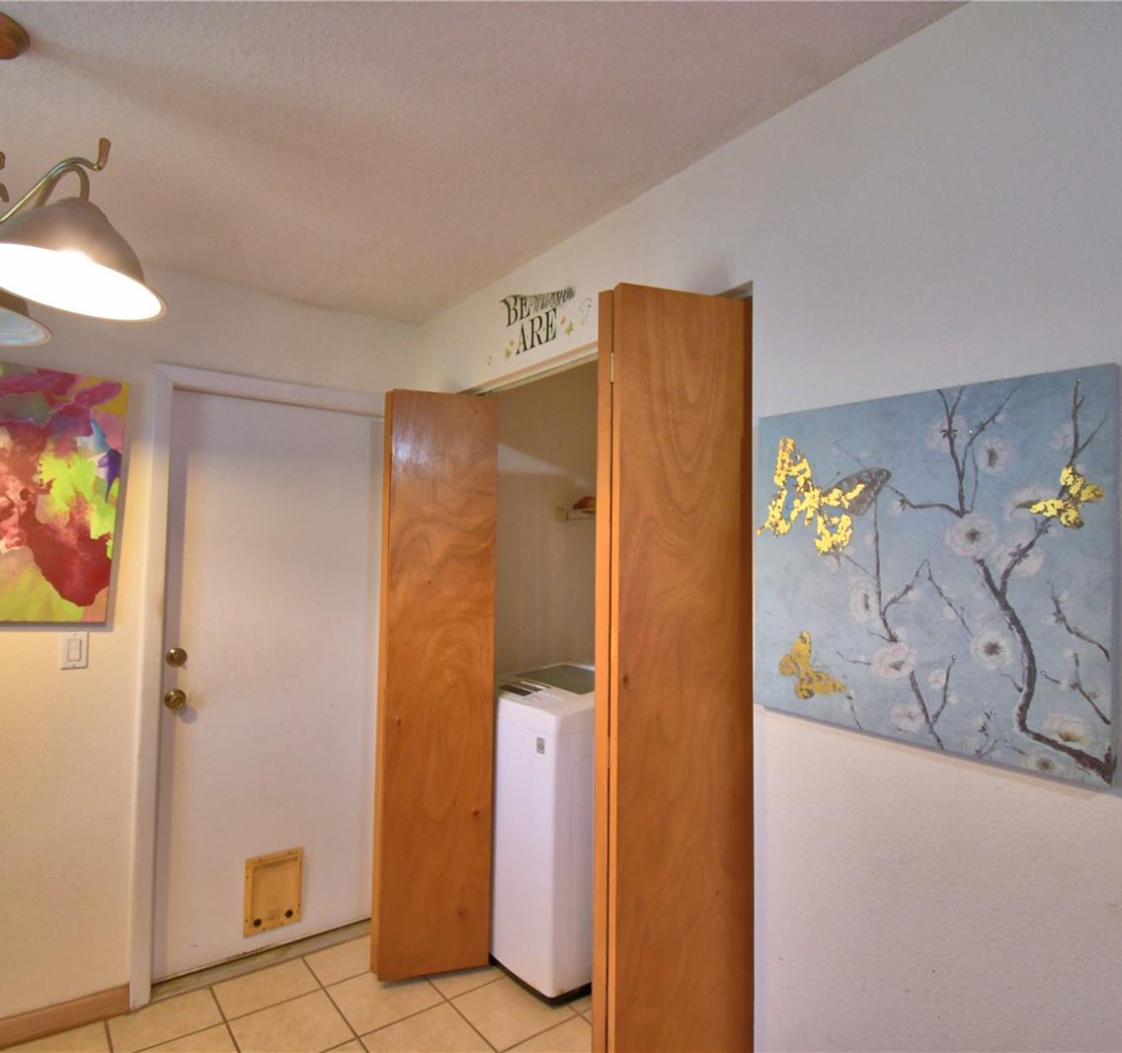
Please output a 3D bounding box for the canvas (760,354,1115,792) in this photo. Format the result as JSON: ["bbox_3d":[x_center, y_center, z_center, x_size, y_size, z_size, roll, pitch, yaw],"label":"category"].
[{"bbox_3d":[0.616,0.072,1.185,0.028,0.608,0.606,3,-2,-37],"label":"canvas"}]

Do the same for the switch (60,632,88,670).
[{"bbox_3d":[-1.575,0.402,2.132,0.071,0.116,0.008,2,-2,-35],"label":"switch"}]

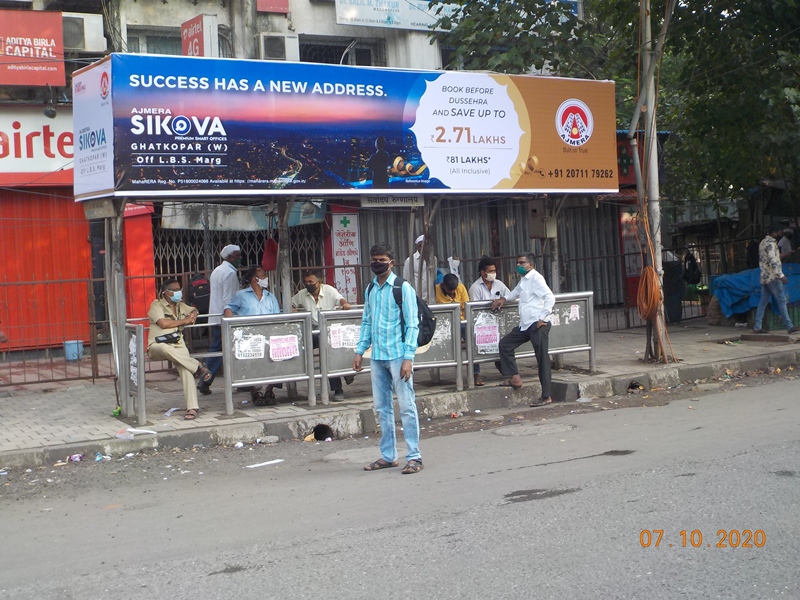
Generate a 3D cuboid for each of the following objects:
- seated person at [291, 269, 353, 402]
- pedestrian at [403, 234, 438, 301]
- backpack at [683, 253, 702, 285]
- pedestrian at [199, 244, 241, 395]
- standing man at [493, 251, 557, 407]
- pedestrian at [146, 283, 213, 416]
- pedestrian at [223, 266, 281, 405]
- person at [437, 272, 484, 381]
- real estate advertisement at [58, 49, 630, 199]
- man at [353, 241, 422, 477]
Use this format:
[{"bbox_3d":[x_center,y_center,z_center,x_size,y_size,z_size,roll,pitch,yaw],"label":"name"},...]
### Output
[{"bbox_3d":[-0.860,0.343,11.650,0.600,1.380,0.620,-4,2,-23],"label":"seated person"},{"bbox_3d":[0.240,0.050,13.500,0.480,1.740,0.340,-3,2,-6],"label":"pedestrian"},{"bbox_3d":[5.197,-0.560,19.300,0.360,0.560,0.220,-4,2,-27],"label":"backpack"},{"bbox_3d":[-2.050,0.213,12.600,0.580,1.700,0.460,-3,2,-15],"label":"pedestrian"},{"bbox_3d":[1.300,0.307,11.600,0.640,1.640,0.490,-4,2,-20],"label":"standing man"},{"bbox_3d":[-2.160,0.454,10.800,0.540,1.340,0.800,-4,2,-37],"label":"pedestrian"},{"bbox_3d":[-1.530,0.363,11.600,0.590,1.410,0.640,-3,2,-19],"label":"pedestrian"},{"bbox_3d":[0.630,0.325,12.400,0.500,1.220,0.680,-3,2,-17],"label":"person"},{"bbox_3d":[-0.390,-1.800,12.021,6.000,1.300,1.420,-4,3,-30],"label":"real estate advertisement"},{"bbox_3d":[-0.090,0.444,8.280,0.510,1.710,0.370,-2,2,18],"label":"man"}]

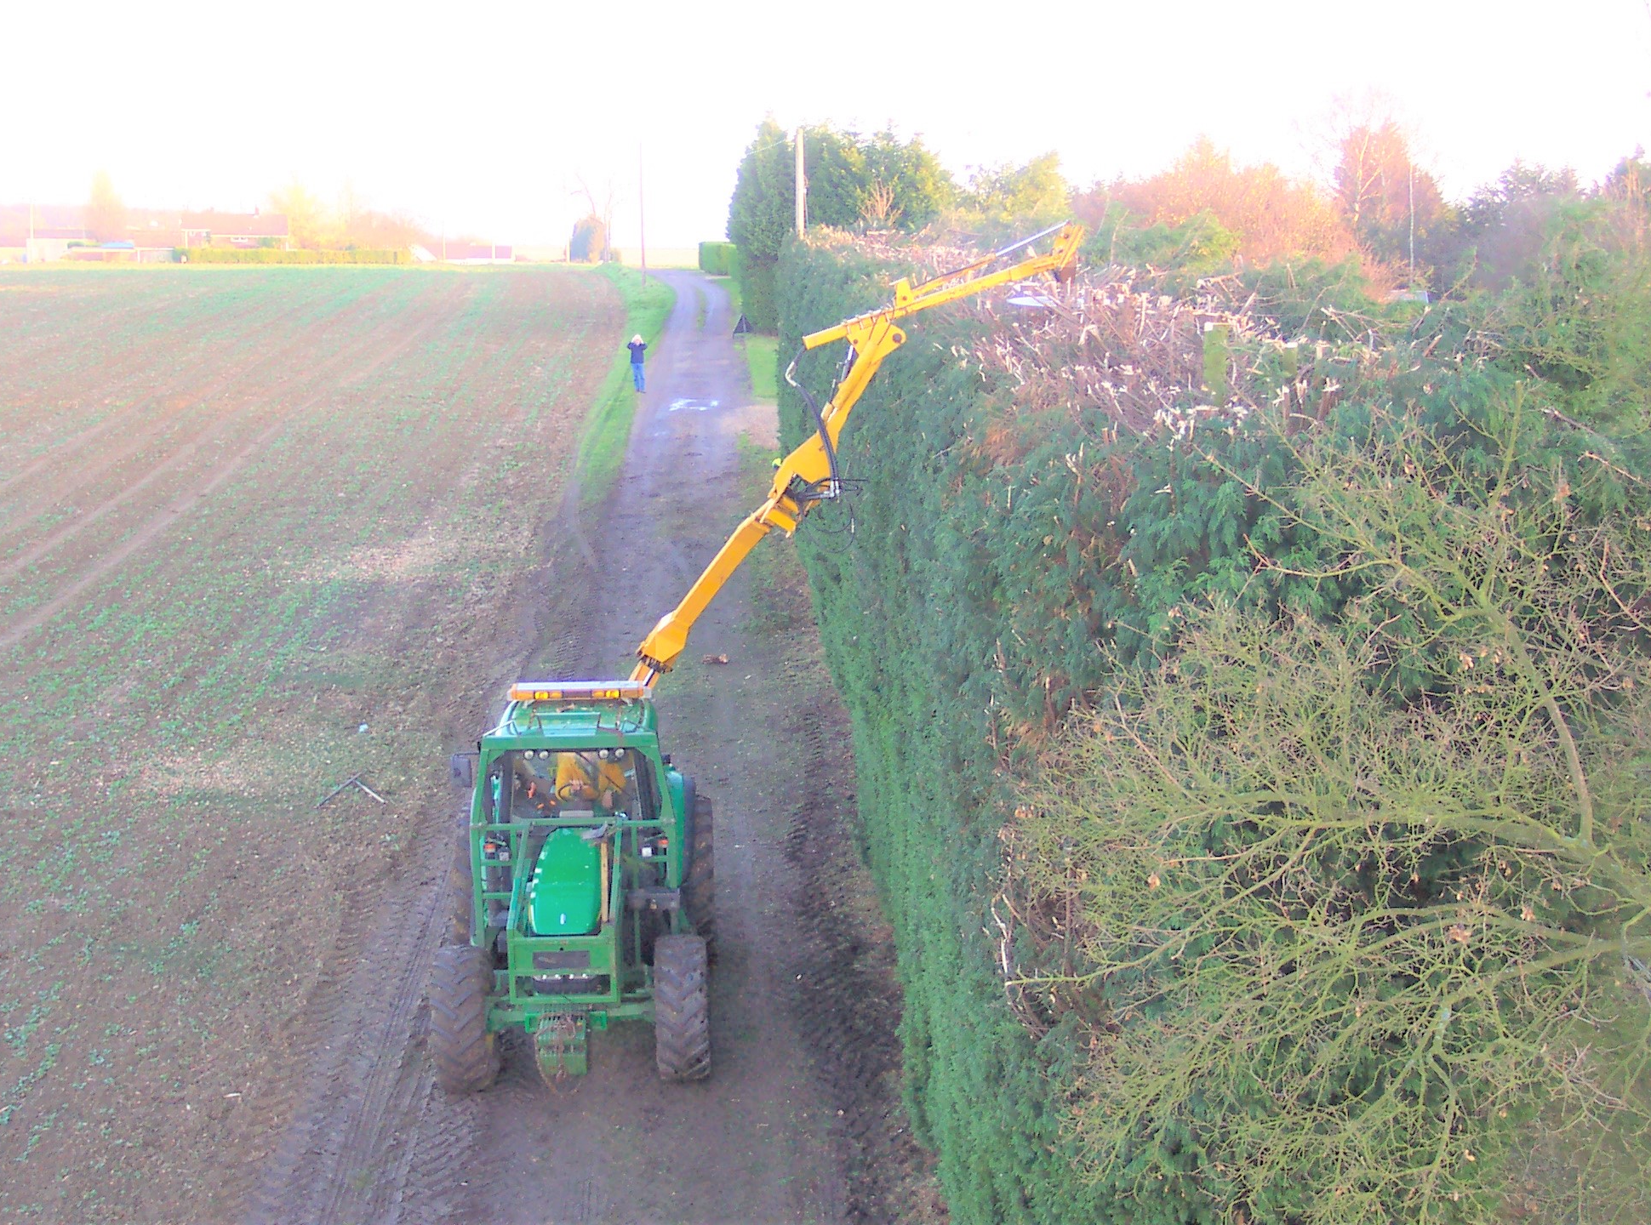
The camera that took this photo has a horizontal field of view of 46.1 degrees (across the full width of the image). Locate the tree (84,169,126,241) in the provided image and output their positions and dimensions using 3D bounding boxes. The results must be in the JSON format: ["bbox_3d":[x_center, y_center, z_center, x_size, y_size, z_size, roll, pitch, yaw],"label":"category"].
[{"bbox_3d":[-97.177,-53.323,260.855,5.700,12.000,5.700,0,11,0],"label":"tree"}]

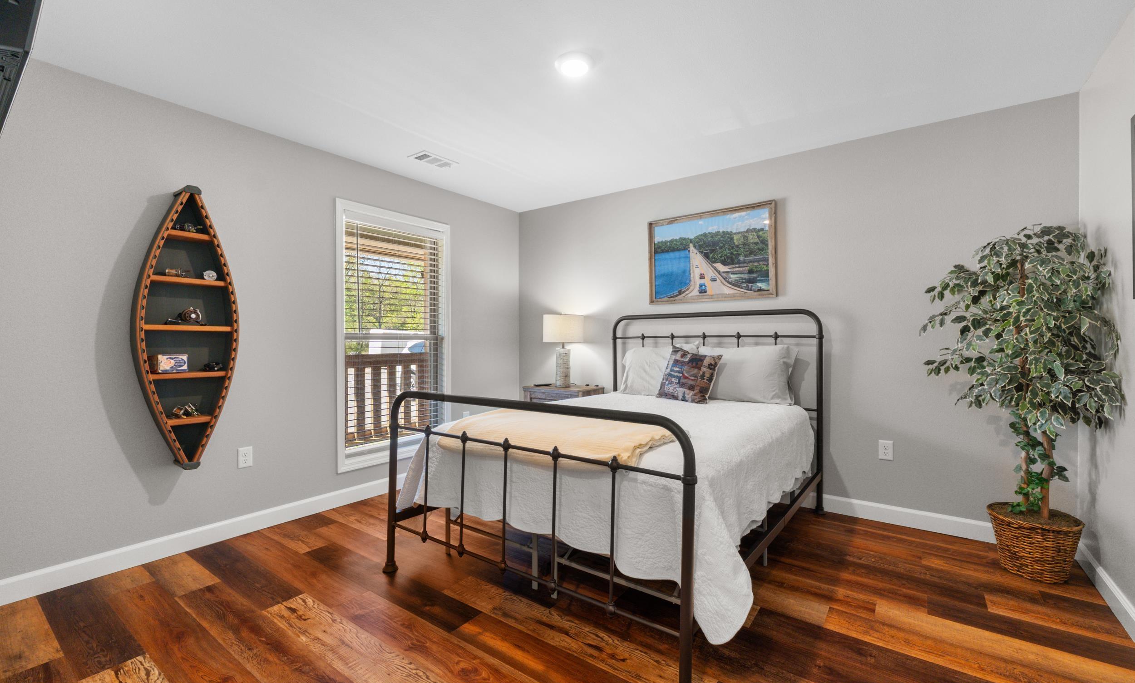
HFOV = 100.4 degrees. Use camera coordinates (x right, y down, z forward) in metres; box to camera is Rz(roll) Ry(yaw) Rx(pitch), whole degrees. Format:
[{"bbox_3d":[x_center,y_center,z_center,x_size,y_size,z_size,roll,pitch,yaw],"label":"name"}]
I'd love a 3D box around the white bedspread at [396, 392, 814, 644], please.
[{"bbox_3d":[0.401,0.672,2.726,1.730,0.570,2.070,0,0,36],"label":"white bedspread"}]

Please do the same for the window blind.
[{"bbox_3d":[-1.330,-0.061,3.688,0.055,1.690,0.860,0,0,36],"label":"window blind"}]

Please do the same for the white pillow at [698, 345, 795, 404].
[{"bbox_3d":[1.213,0.220,3.231,0.670,0.420,0.180,0,-18,36],"label":"white pillow"}]

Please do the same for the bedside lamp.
[{"bbox_3d":[-0.035,0.085,4.200,0.360,0.650,0.360,0,0,0],"label":"bedside lamp"}]

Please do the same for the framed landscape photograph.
[{"bbox_3d":[1.067,-0.649,3.615,0.980,0.675,0.035,0,0,36],"label":"framed landscape photograph"}]

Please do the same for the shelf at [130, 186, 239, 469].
[{"bbox_3d":[-2.039,-0.072,2.533,0.160,1.495,0.440,0,0,36],"label":"shelf"}]

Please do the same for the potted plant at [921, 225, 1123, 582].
[{"bbox_3d":[2.170,0.281,2.354,0.680,1.712,0.740,0,0,36],"label":"potted plant"}]

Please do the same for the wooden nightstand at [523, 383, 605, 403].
[{"bbox_3d":[-0.034,0.768,4.170,0.580,0.730,0.410,0,0,36],"label":"wooden nightstand"}]

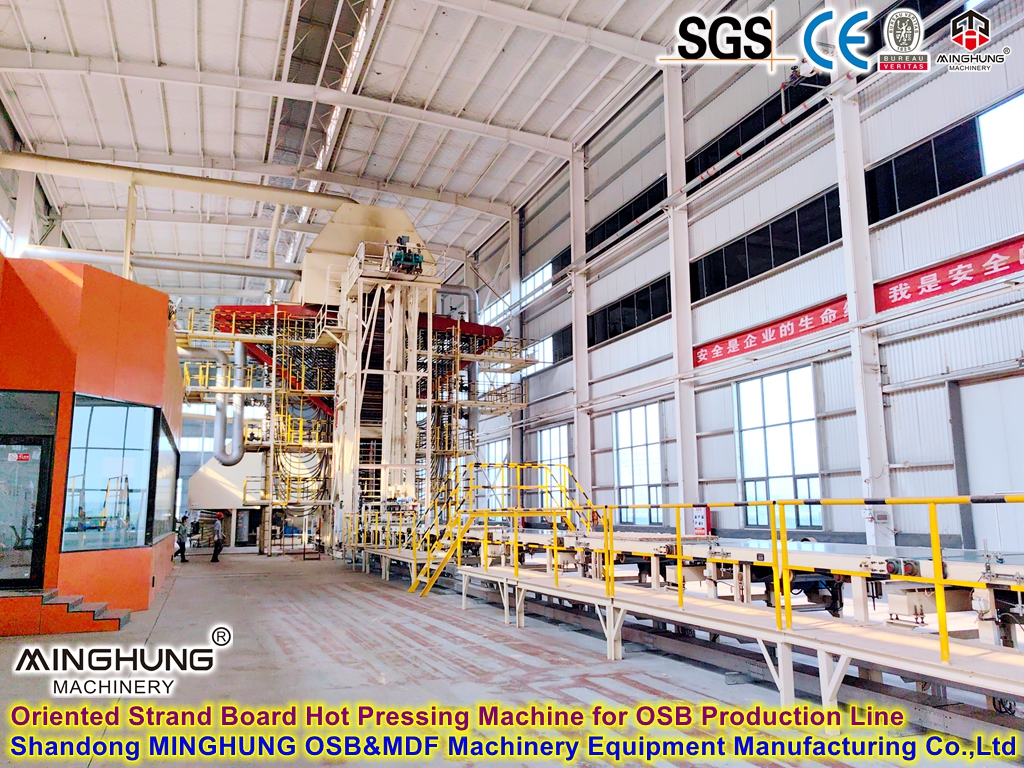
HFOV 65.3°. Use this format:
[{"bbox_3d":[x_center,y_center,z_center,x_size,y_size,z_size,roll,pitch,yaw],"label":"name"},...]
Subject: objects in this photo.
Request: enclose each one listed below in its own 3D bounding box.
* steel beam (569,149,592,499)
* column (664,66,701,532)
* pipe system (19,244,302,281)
[{"bbox_3d":[2.969,-1.598,34.295,0.560,17.440,0.270,3,-10,-21],"label":"steel beam"},{"bbox_3d":[6.107,-2.997,28.565,0.620,18.330,0.330,3,-10,-21],"label":"column"},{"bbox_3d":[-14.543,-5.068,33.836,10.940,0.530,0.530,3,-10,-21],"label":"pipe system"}]

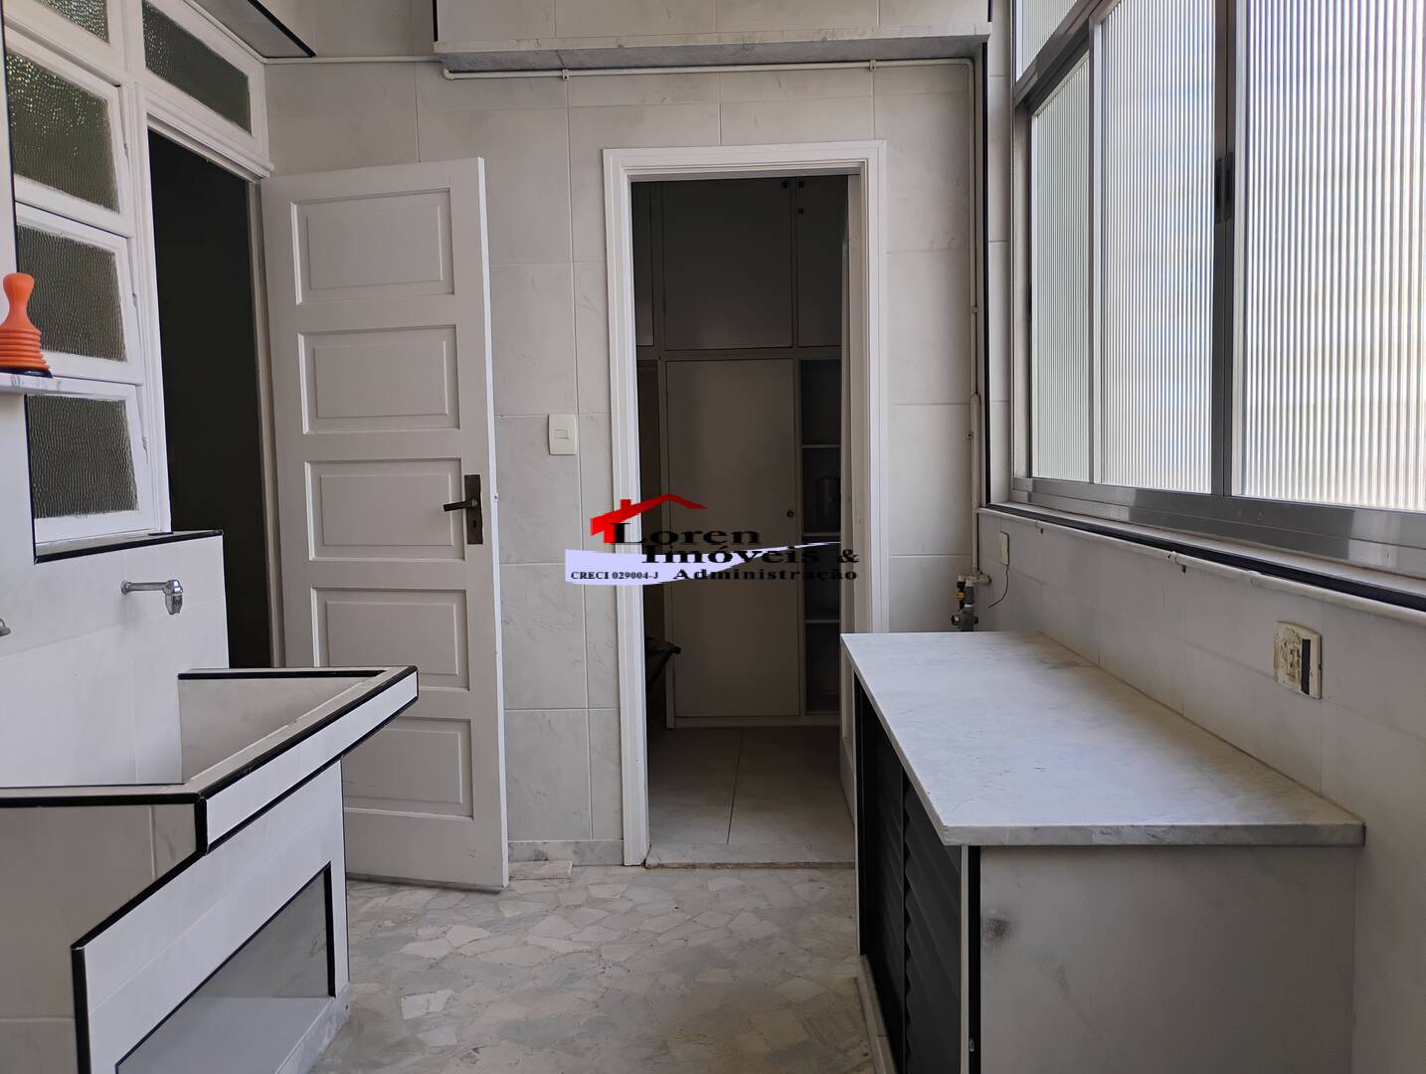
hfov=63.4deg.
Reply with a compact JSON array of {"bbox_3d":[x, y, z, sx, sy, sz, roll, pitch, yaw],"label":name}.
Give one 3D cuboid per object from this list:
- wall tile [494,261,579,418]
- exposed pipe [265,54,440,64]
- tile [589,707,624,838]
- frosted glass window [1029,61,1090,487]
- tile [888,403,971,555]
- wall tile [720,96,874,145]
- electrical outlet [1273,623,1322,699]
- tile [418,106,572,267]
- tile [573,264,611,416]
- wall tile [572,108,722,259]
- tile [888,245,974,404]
[{"bbox_3d":[-0.635,-0.590,3.468,0.450,0.450,0.012,-1,4,2],"label":"wall tile"},{"bbox_3d":[-1.058,-1.405,3.402,0.522,0.019,0.019,-1,4,2],"label":"exposed pipe"},{"bbox_3d":[-0.327,0.730,3.557,0.099,0.410,0.012,-1,4,2],"label":"tile"},{"bbox_3d":[0.869,-0.629,2.893,0.024,0.975,0.545,-1,4,2],"label":"frosted glass window"},{"bbox_3d":[0.649,-0.170,3.466,0.258,0.450,0.012,-1,4,2],"label":"tile"},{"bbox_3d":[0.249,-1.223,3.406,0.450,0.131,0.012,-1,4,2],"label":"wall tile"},{"bbox_3d":[0.745,0.156,1.472,0.013,0.080,0.115,-1,4,2],"label":"electrical outlet"},{"bbox_3d":[-0.649,-1.046,3.445,0.450,0.450,0.012,-1,4,2],"label":"tile"},{"bbox_3d":[-0.358,-0.596,3.461,0.104,0.450,0.012,-1,4,2],"label":"tile"},{"bbox_3d":[-0.197,-1.049,3.424,0.450,0.450,0.012,-1,4,2],"label":"wall tile"},{"bbox_3d":[0.655,-0.620,3.438,0.261,0.450,0.012,-1,4,2],"label":"tile"}]

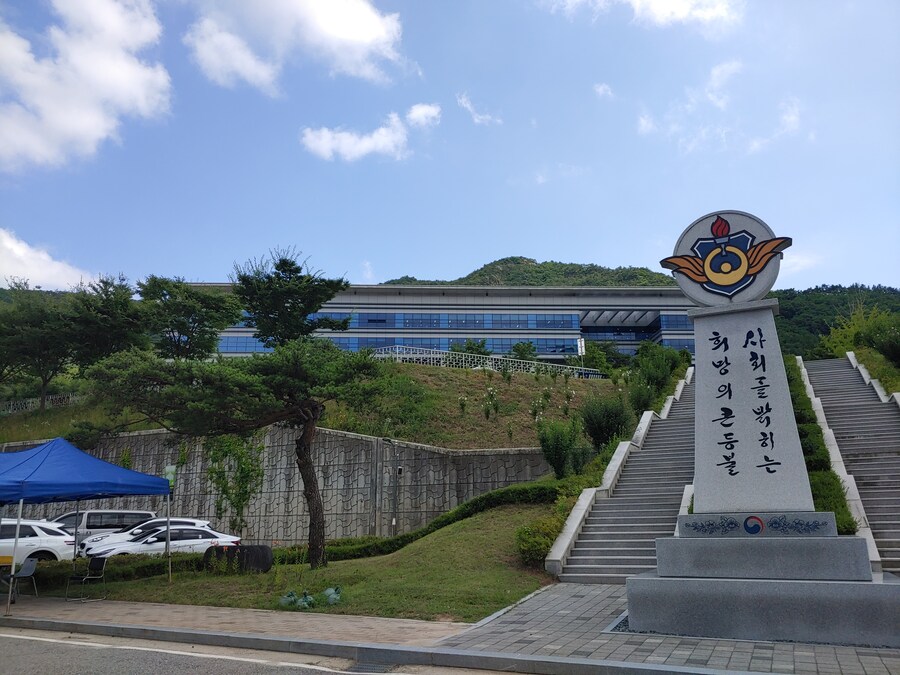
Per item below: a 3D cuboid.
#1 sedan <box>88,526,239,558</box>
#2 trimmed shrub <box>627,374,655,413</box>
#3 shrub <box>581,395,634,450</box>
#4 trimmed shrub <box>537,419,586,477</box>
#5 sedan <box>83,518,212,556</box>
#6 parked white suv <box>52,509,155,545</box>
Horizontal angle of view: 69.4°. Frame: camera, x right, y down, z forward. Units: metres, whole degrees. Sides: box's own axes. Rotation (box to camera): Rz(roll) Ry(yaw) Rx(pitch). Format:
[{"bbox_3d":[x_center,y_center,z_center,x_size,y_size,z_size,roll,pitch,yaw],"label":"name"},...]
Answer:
[{"bbox_3d":[-9.289,6.988,21.353,4.650,1.420,1.825,10,-19,-31],"label":"sedan"},{"bbox_3d":[7.849,2.351,27.019,1.120,1.626,1.086,-5,-17,16],"label":"trimmed shrub"},{"bbox_3d":[5.131,2.826,21.450,1.660,1.819,1.610,-4,-17,13],"label":"shrub"},{"bbox_3d":[3.168,3.218,18.735,1.270,1.718,1.232,-3,-17,9],"label":"trimmed shrub"},{"bbox_3d":[-10.965,7.418,23.699,4.485,1.635,1.855,11,-20,-34],"label":"sedan"},{"bbox_3d":[-16.468,9.056,30.220,5.125,1.925,1.920,12,-21,-36],"label":"parked white suv"}]

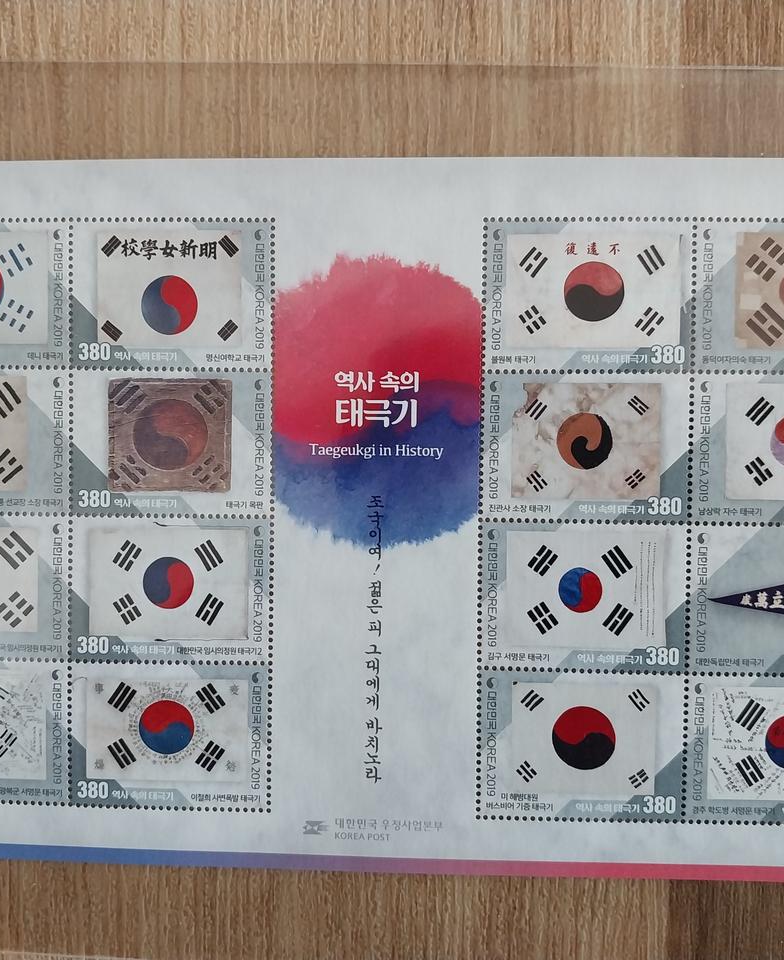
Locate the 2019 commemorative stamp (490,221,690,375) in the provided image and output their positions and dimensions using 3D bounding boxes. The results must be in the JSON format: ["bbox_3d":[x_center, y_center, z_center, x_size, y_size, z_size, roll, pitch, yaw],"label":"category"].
[{"bbox_3d":[0.038,-0.036,0.186,0.040,0.001,0.029,1,91,3],"label":"2019 commemorative stamp"}]

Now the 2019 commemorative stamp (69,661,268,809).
[{"bbox_3d":[-0.043,0.049,0.185,0.038,0.001,0.028,1,91,3],"label":"2019 commemorative stamp"}]

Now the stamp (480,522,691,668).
[{"bbox_3d":[0.037,0.023,0.188,0.040,0.001,0.029,1,91,3],"label":"stamp"}]

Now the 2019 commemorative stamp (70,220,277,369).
[{"bbox_3d":[-0.042,-0.035,0.183,0.038,0.001,0.028,1,91,3],"label":"2019 commemorative stamp"}]

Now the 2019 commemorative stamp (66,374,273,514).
[{"bbox_3d":[-0.042,-0.007,0.184,0.038,0.001,0.028,1,91,3],"label":"2019 commemorative stamp"}]

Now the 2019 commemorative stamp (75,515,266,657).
[{"bbox_3d":[-0.043,0.021,0.185,0.038,0.001,0.028,1,91,3],"label":"2019 commemorative stamp"}]

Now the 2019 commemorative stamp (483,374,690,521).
[{"bbox_3d":[0.038,-0.006,0.187,0.040,0.001,0.029,1,91,3],"label":"2019 commemorative stamp"}]

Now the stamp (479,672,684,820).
[{"bbox_3d":[0.036,0.050,0.182,0.038,0.001,0.028,1,91,3],"label":"stamp"}]

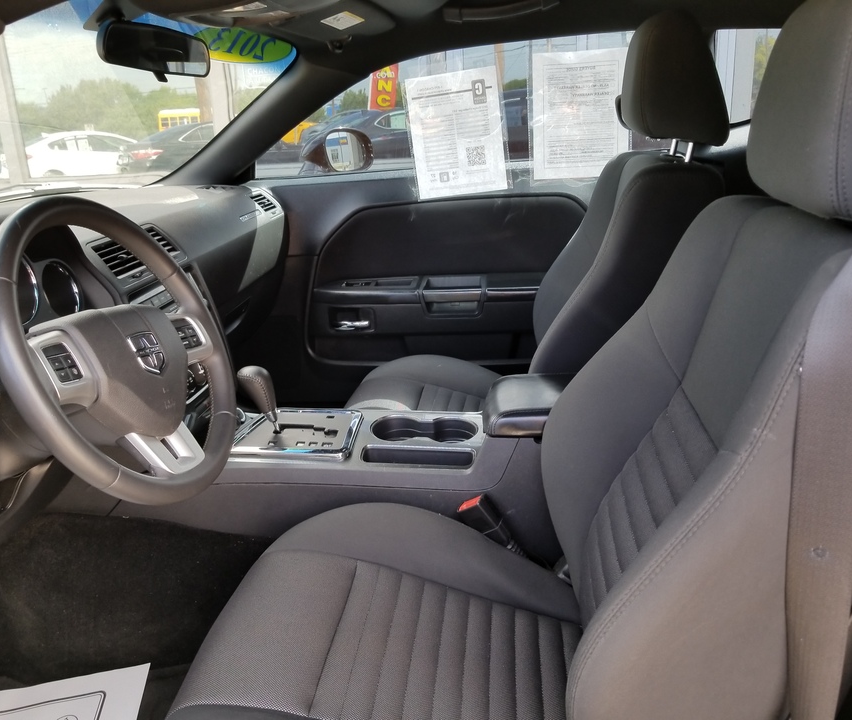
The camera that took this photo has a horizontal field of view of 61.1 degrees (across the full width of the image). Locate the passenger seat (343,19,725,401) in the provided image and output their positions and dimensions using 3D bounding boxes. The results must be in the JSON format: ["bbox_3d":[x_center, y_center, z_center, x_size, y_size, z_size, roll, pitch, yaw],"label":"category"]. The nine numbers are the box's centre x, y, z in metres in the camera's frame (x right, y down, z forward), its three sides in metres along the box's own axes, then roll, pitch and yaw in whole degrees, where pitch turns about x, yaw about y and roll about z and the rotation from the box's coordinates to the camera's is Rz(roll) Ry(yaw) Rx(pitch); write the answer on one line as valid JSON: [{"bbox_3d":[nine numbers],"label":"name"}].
[{"bbox_3d":[0.200,-0.186,1.507,0.830,0.960,0.550,0,17,8],"label":"passenger seat"}]

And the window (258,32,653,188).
[{"bbox_3d":[0.070,-0.583,1.723,1.070,0.330,0.070,0,29,8],"label":"window"}]

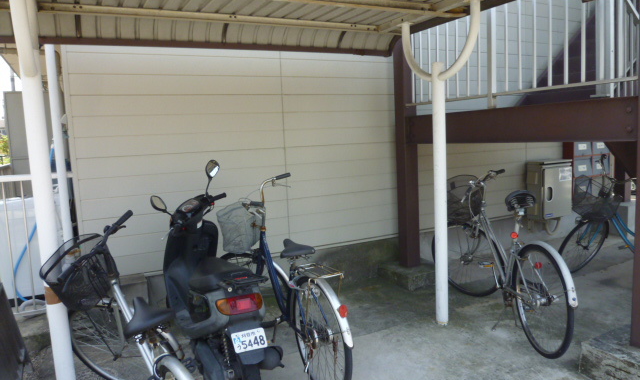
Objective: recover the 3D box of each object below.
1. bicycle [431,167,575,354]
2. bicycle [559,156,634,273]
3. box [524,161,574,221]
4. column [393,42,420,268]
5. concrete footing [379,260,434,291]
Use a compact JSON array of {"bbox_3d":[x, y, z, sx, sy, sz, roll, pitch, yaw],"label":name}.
[{"bbox_3d":[1.276,0.436,3.332,0.570,1.080,1.720,-3,6,-4],"label":"bicycle"},{"bbox_3d":[2.981,0.264,4.175,1.730,1.080,0.600,-2,6,5],"label":"bicycle"},{"bbox_3d":[2.766,-0.002,5.560,0.490,0.670,0.250,-6,7,-25],"label":"box"},{"bbox_3d":[0.830,-0.398,4.396,0.140,2.280,0.150,-6,7,-25],"label":"column"},{"bbox_3d":[0.874,0.799,4.488,0.400,0.140,0.560,-6,7,-25],"label":"concrete footing"}]

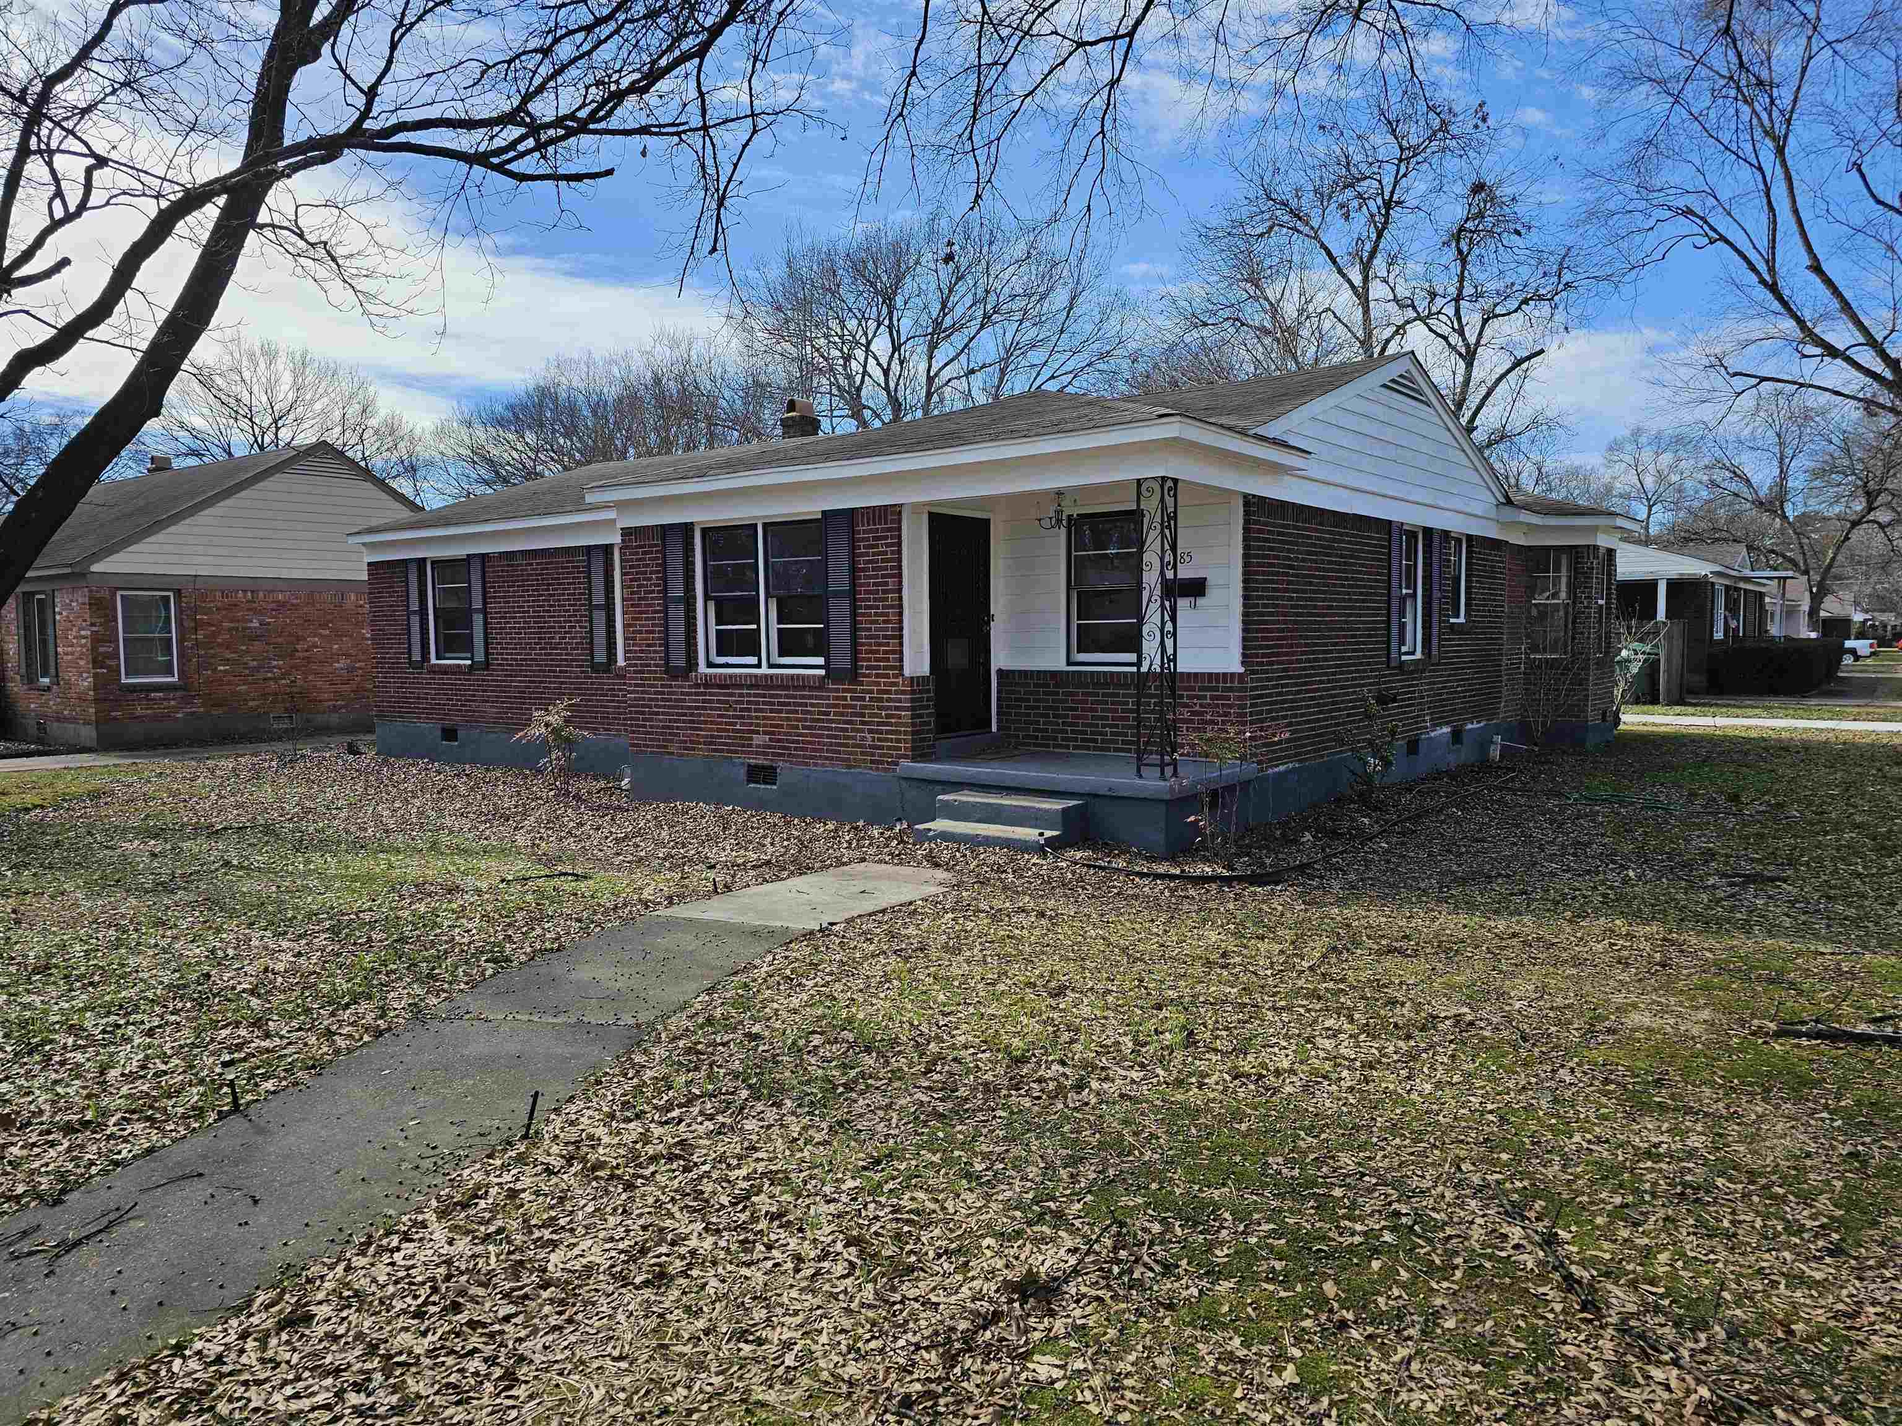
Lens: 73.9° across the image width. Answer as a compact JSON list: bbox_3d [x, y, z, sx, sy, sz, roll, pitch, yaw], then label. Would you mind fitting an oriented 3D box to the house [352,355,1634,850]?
[{"bbox_3d":[-0.377,-1.678,17.856,15.935,4.892,11.977,3,5,38],"label":"house"}]

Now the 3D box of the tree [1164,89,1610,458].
[{"bbox_3d":[10.380,-7.624,30.445,10.582,14.373,9.735,0,4,0],"label":"tree"}]

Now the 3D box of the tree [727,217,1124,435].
[{"bbox_3d":[-0.509,-7.992,38.439,12.198,14.202,11.222,0,4,0],"label":"tree"}]

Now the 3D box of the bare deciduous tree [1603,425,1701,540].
[{"bbox_3d":[30.511,-7.321,55.326,4.268,10.534,4.055,0,4,0],"label":"bare deciduous tree"}]

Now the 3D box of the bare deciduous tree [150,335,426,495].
[{"bbox_3d":[-27.181,-8.553,52.427,11.189,13.796,10.294,0,4,0],"label":"bare deciduous tree"}]

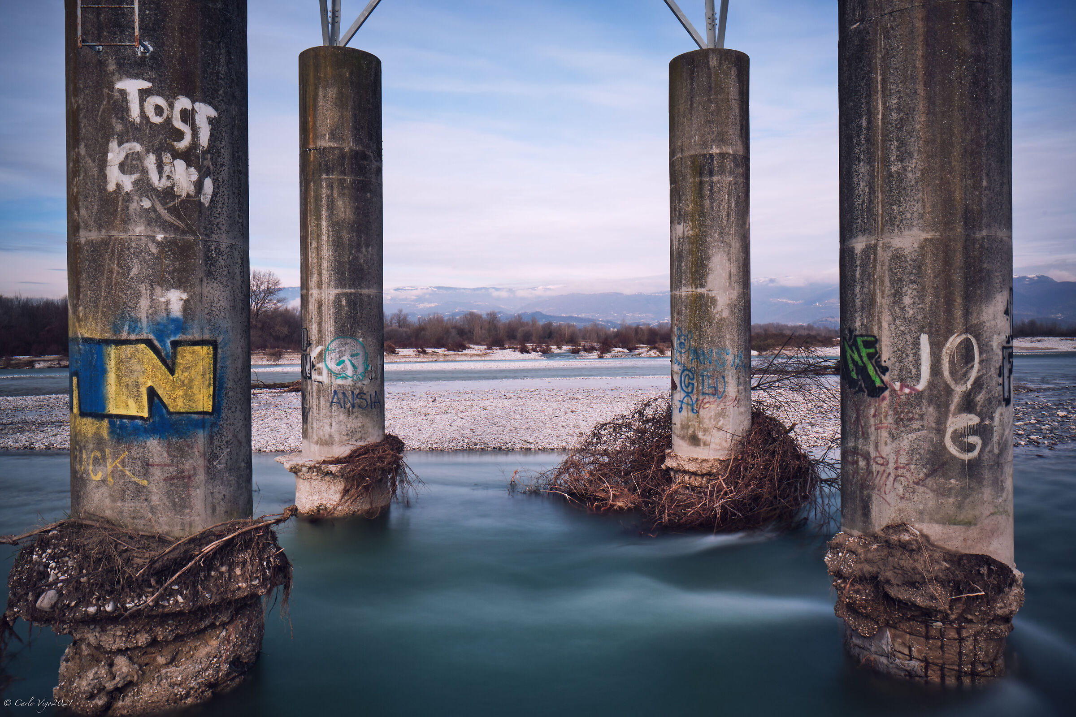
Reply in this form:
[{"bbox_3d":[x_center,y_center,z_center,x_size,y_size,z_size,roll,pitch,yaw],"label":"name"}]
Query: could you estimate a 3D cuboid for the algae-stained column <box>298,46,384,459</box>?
[{"bbox_3d":[-3.310,-1.700,12.160,1.350,6.650,1.350,0,1,0],"label":"algae-stained column"}]

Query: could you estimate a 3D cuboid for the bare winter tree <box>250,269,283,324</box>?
[{"bbox_3d":[-48.600,-8.800,125.000,9.500,13.300,9.500,0,1,0],"label":"bare winter tree"}]

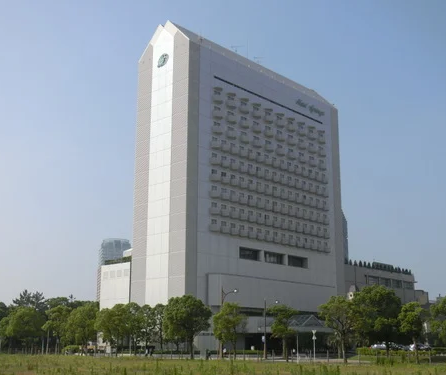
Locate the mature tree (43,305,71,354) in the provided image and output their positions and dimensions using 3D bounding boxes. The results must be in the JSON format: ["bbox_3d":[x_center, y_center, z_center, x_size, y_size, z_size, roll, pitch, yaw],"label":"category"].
[{"bbox_3d":[-27.486,23.918,108.963,4.820,8.160,4.820,3,-14,-13],"label":"mature tree"}]

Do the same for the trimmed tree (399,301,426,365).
[{"bbox_3d":[17.813,13.564,60.510,2.755,5.641,2.755,-4,-14,16],"label":"trimmed tree"}]

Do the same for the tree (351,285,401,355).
[{"bbox_3d":[21.032,18.488,90.164,6.980,9.860,6.980,-3,-14,13],"label":"tree"}]

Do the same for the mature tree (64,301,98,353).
[{"bbox_3d":[-21.237,21.401,97.714,4.970,8.118,4.970,3,-14,-12],"label":"mature tree"}]

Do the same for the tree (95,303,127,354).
[{"bbox_3d":[-16.724,21.724,98.913,4.980,7.730,4.980,2,-14,-9],"label":"tree"}]

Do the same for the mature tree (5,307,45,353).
[{"bbox_3d":[-33.887,24.620,111.340,7.206,8.348,7.206,4,-14,-16],"label":"mature tree"}]

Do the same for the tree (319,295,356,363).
[{"bbox_3d":[12.572,15.653,71.855,4.040,7.240,4.040,-2,-14,9],"label":"tree"}]

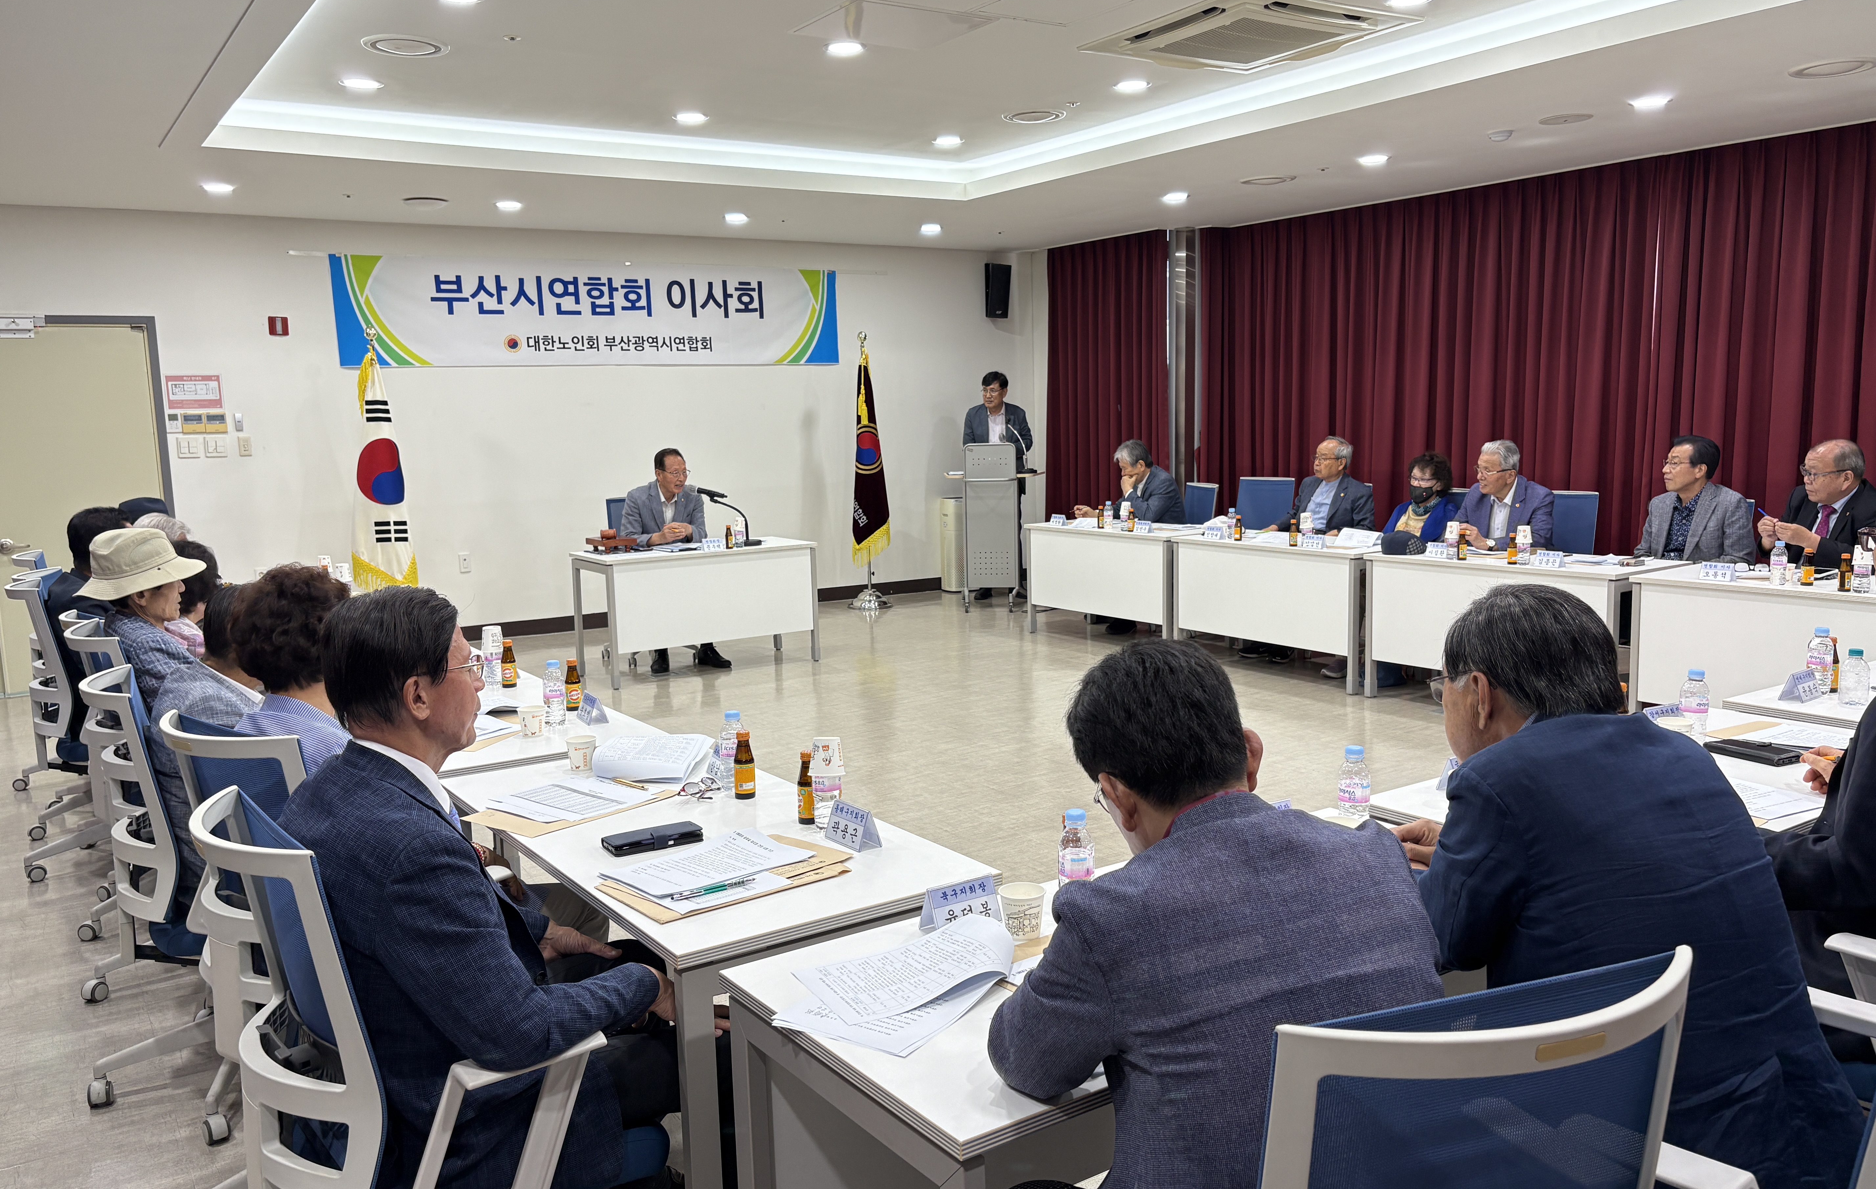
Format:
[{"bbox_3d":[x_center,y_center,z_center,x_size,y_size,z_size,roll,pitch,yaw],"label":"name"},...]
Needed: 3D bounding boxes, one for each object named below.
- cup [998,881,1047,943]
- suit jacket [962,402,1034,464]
[{"bbox_3d":[0.130,0.481,2.135,0.072,0.075,0.072,-1,8,0],"label":"cup"},{"bbox_3d":[0.463,-1.125,10.763,0.552,0.690,0.355,-1,8,7],"label":"suit jacket"}]

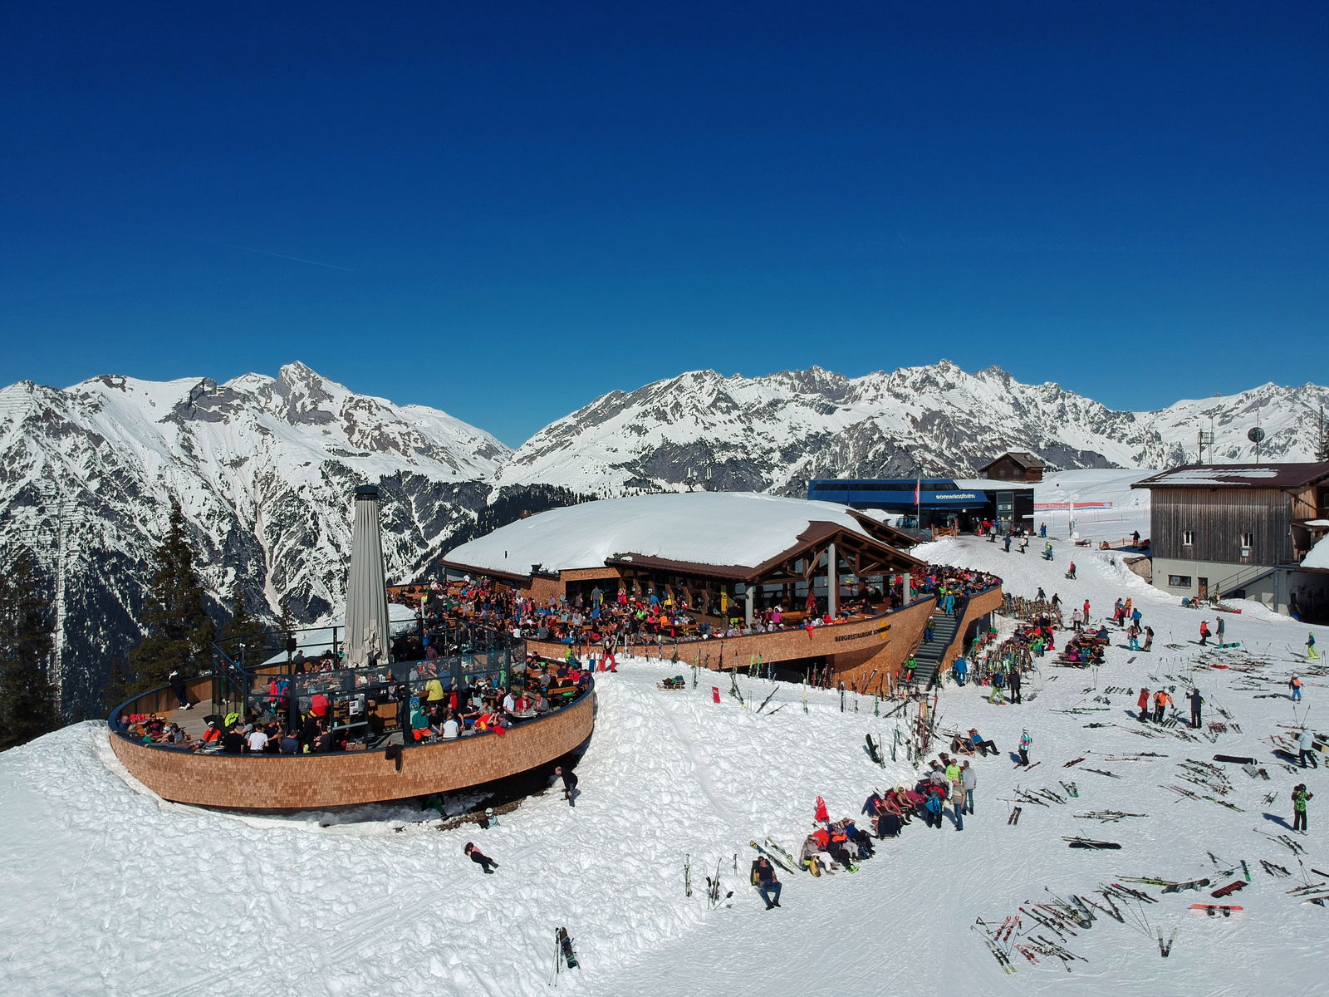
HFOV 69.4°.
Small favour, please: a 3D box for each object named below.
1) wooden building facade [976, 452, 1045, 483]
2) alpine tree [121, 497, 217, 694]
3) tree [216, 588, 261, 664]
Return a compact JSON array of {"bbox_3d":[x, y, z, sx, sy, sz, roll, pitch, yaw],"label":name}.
[{"bbox_3d":[57.897,-5.054,160.000,6.800,5.000,8.400,-1,1,-42],"label":"wooden building facade"},{"bbox_3d":[-25.719,5.706,50.000,4.600,11.300,4.600,-1,1,-27],"label":"alpine tree"},{"bbox_3d":[-24.807,8.330,56.000,2.700,6.000,2.700,0,1,-24],"label":"tree"}]

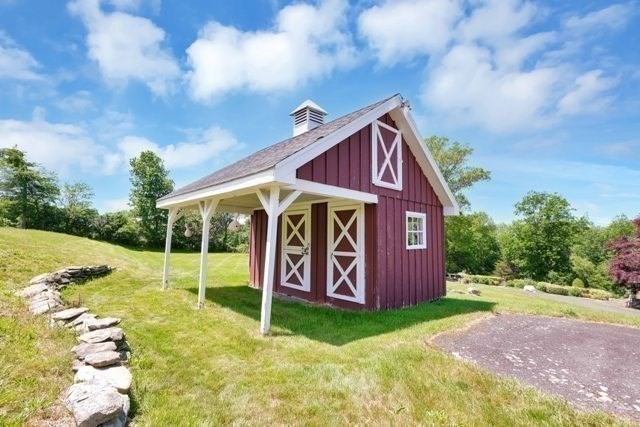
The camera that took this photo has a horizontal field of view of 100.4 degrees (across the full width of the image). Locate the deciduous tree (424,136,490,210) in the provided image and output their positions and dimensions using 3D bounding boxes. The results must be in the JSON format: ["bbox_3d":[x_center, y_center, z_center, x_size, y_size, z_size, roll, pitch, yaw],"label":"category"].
[{"bbox_3d":[9.336,-0.750,20.000,6.600,10.200,6.600,-1,-4,25],"label":"deciduous tree"}]

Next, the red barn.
[{"bbox_3d":[-0.294,-0.480,7.147,5.870,5.220,5.460,4,-6,-44],"label":"red barn"}]

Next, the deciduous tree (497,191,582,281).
[{"bbox_3d":[15.709,1.639,19.000,5.200,6.700,5.200,-3,-5,39],"label":"deciduous tree"}]

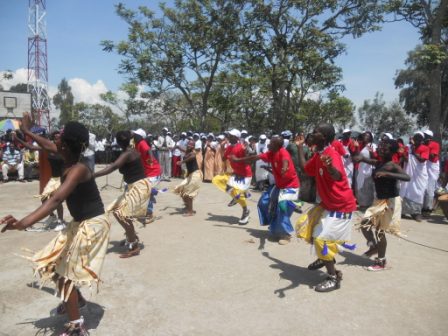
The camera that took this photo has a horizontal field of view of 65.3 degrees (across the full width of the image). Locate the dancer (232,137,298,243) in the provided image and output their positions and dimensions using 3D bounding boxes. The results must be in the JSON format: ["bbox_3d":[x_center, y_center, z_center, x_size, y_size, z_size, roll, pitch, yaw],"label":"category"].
[{"bbox_3d":[0.605,0.320,4.970,0.850,1.520,0.620,-1,7,-25],"label":"dancer"}]

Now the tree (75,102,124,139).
[{"bbox_3d":[-13.351,-4.717,37.713,5.438,4.639,4.894,0,6,0],"label":"tree"}]

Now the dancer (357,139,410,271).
[{"bbox_3d":[1.837,0.426,4.025,0.550,1.504,0.550,-5,8,-37],"label":"dancer"}]

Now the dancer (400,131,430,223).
[{"bbox_3d":[3.435,0.171,6.300,0.460,1.610,0.500,0,6,-15],"label":"dancer"}]

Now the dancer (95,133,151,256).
[{"bbox_3d":[-1.256,0.319,4.280,0.680,1.540,0.500,4,7,21],"label":"dancer"}]

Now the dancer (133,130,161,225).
[{"bbox_3d":[-1.286,0.141,5.800,0.580,1.580,0.520,4,7,18],"label":"dancer"}]

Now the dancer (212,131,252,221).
[{"bbox_3d":[0.129,0.154,6.019,0.600,1.625,0.500,-3,7,-30],"label":"dancer"}]

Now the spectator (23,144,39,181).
[{"bbox_3d":[-5.926,-0.199,10.700,0.520,1.200,0.720,0,6,-11],"label":"spectator"}]

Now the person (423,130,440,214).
[{"bbox_3d":[4.029,0.084,6.800,0.400,1.630,0.480,0,7,-18],"label":"person"}]

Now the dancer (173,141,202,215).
[{"bbox_3d":[-0.670,0.204,6.599,0.520,1.405,0.470,-2,7,-22],"label":"dancer"}]

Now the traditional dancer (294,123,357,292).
[{"bbox_3d":[1.009,0.400,3.474,0.620,1.672,0.550,-3,7,-30],"label":"traditional dancer"}]

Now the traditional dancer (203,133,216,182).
[{"bbox_3d":[-0.457,-0.322,11.002,0.450,1.522,0.350,1,6,11],"label":"traditional dancer"}]

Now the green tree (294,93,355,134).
[{"bbox_3d":[7.635,-3.494,26.781,4.636,4.508,4.173,0,6,0],"label":"green tree"}]

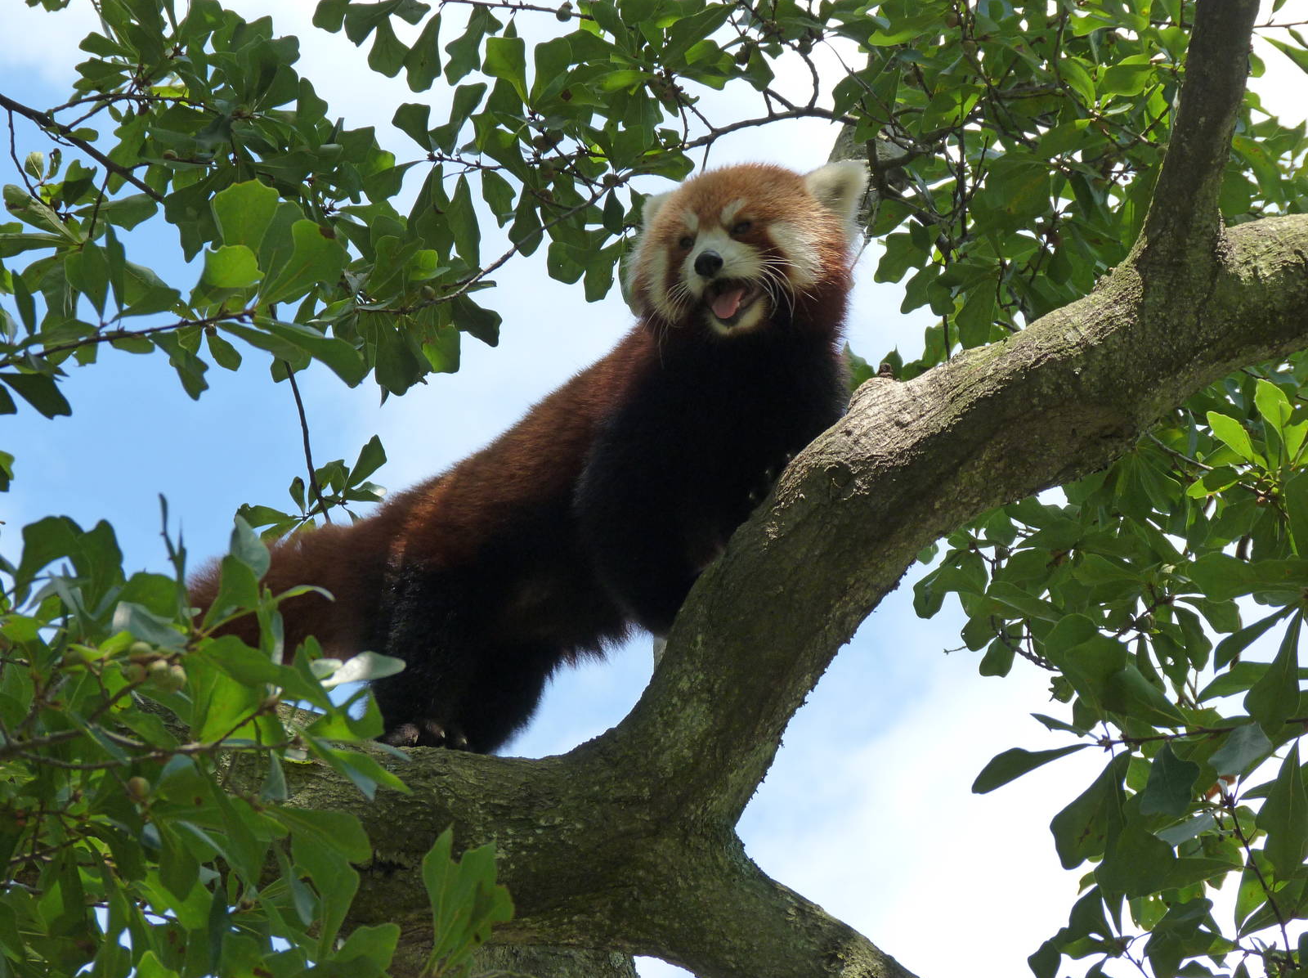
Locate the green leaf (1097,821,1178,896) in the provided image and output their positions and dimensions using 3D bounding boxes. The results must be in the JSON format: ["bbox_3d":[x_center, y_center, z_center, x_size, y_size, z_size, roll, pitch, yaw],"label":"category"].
[{"bbox_3d":[0.409,0.314,4.450,0.076,0.015,0.066,-16,-67,12],"label":"green leaf"}]

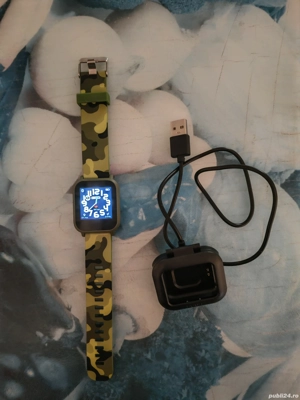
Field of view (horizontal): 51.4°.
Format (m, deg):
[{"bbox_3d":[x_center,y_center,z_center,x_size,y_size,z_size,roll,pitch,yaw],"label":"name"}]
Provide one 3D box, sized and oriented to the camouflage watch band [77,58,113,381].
[{"bbox_3d":[-0.040,0.015,0.234,0.025,0.009,0.242,-2,88,0],"label":"camouflage watch band"}]

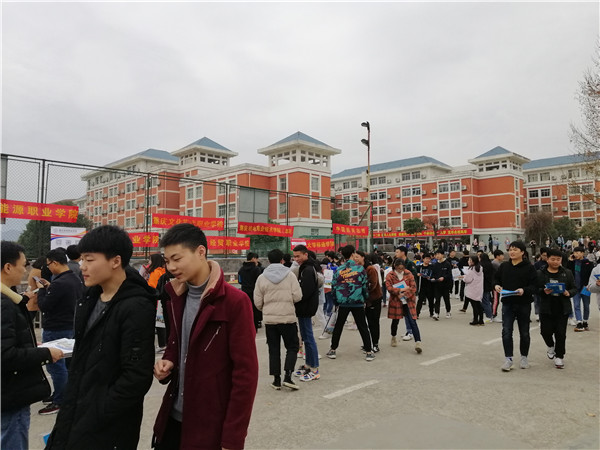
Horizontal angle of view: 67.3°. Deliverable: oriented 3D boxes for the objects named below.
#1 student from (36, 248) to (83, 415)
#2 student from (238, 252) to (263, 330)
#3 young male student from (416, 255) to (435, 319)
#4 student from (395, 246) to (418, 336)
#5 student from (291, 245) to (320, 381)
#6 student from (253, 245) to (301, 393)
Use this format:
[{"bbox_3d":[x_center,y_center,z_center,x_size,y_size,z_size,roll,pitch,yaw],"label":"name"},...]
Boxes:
[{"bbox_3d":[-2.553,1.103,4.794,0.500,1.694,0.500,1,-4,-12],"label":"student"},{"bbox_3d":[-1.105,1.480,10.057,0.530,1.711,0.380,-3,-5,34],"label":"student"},{"bbox_3d":[3.373,1.626,12.113,0.500,1.727,0.450,1,-4,-9],"label":"young male student"},{"bbox_3d":[2.115,1.345,8.991,0.420,1.830,0.520,3,-5,-37],"label":"student"},{"bbox_3d":[0.074,1.157,6.025,0.420,1.770,0.500,1,-4,-17],"label":"student"},{"bbox_3d":[-0.270,1.160,5.662,0.580,1.710,0.420,-1,-4,12],"label":"student"}]

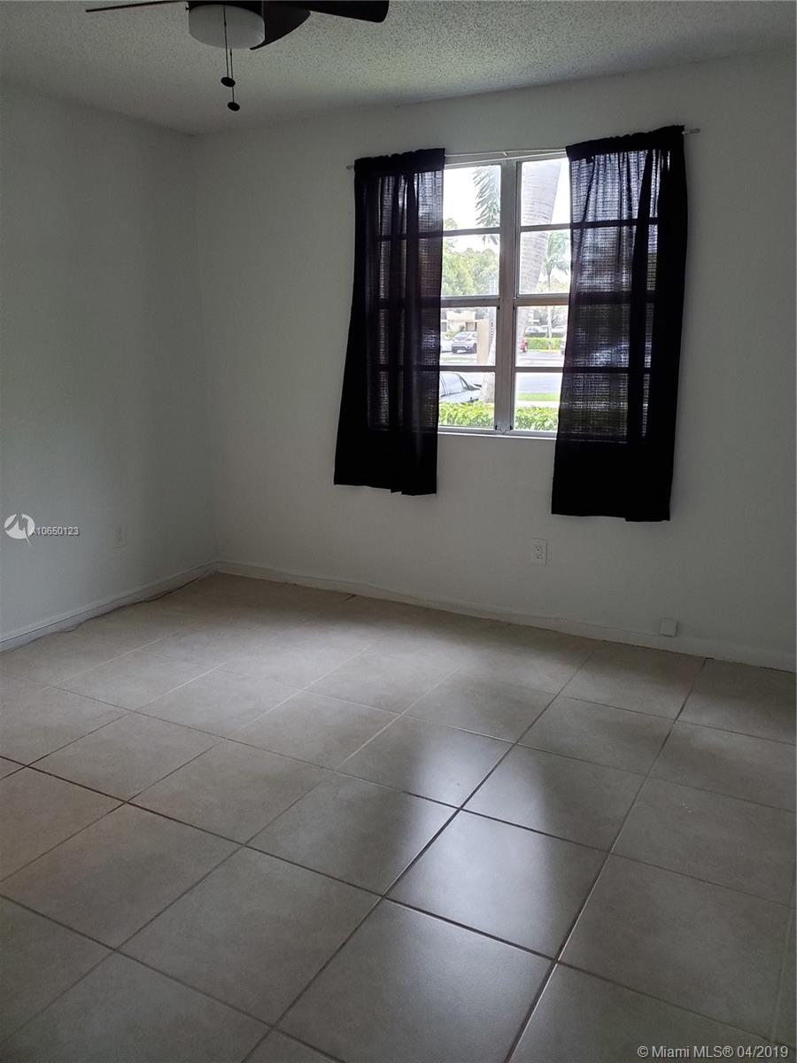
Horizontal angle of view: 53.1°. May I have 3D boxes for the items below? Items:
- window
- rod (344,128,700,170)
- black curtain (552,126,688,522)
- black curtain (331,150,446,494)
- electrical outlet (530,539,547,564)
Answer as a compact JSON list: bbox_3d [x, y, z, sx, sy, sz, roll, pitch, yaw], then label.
[{"bbox_3d":[0.510,-1.067,3.710,1.430,1.237,0.100,7,15,27],"label":"window"},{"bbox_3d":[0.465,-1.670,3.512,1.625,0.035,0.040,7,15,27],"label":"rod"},{"bbox_3d":[0.950,-0.839,3.436,0.533,1.614,0.090,7,15,27],"label":"black curtain"},{"bbox_3d":[-0.069,-0.987,3.946,0.635,1.620,0.090,7,15,27],"label":"black curtain"},{"bbox_3d":[0.676,0.099,3.856,0.076,0.122,0.010,7,15,27],"label":"electrical outlet"}]

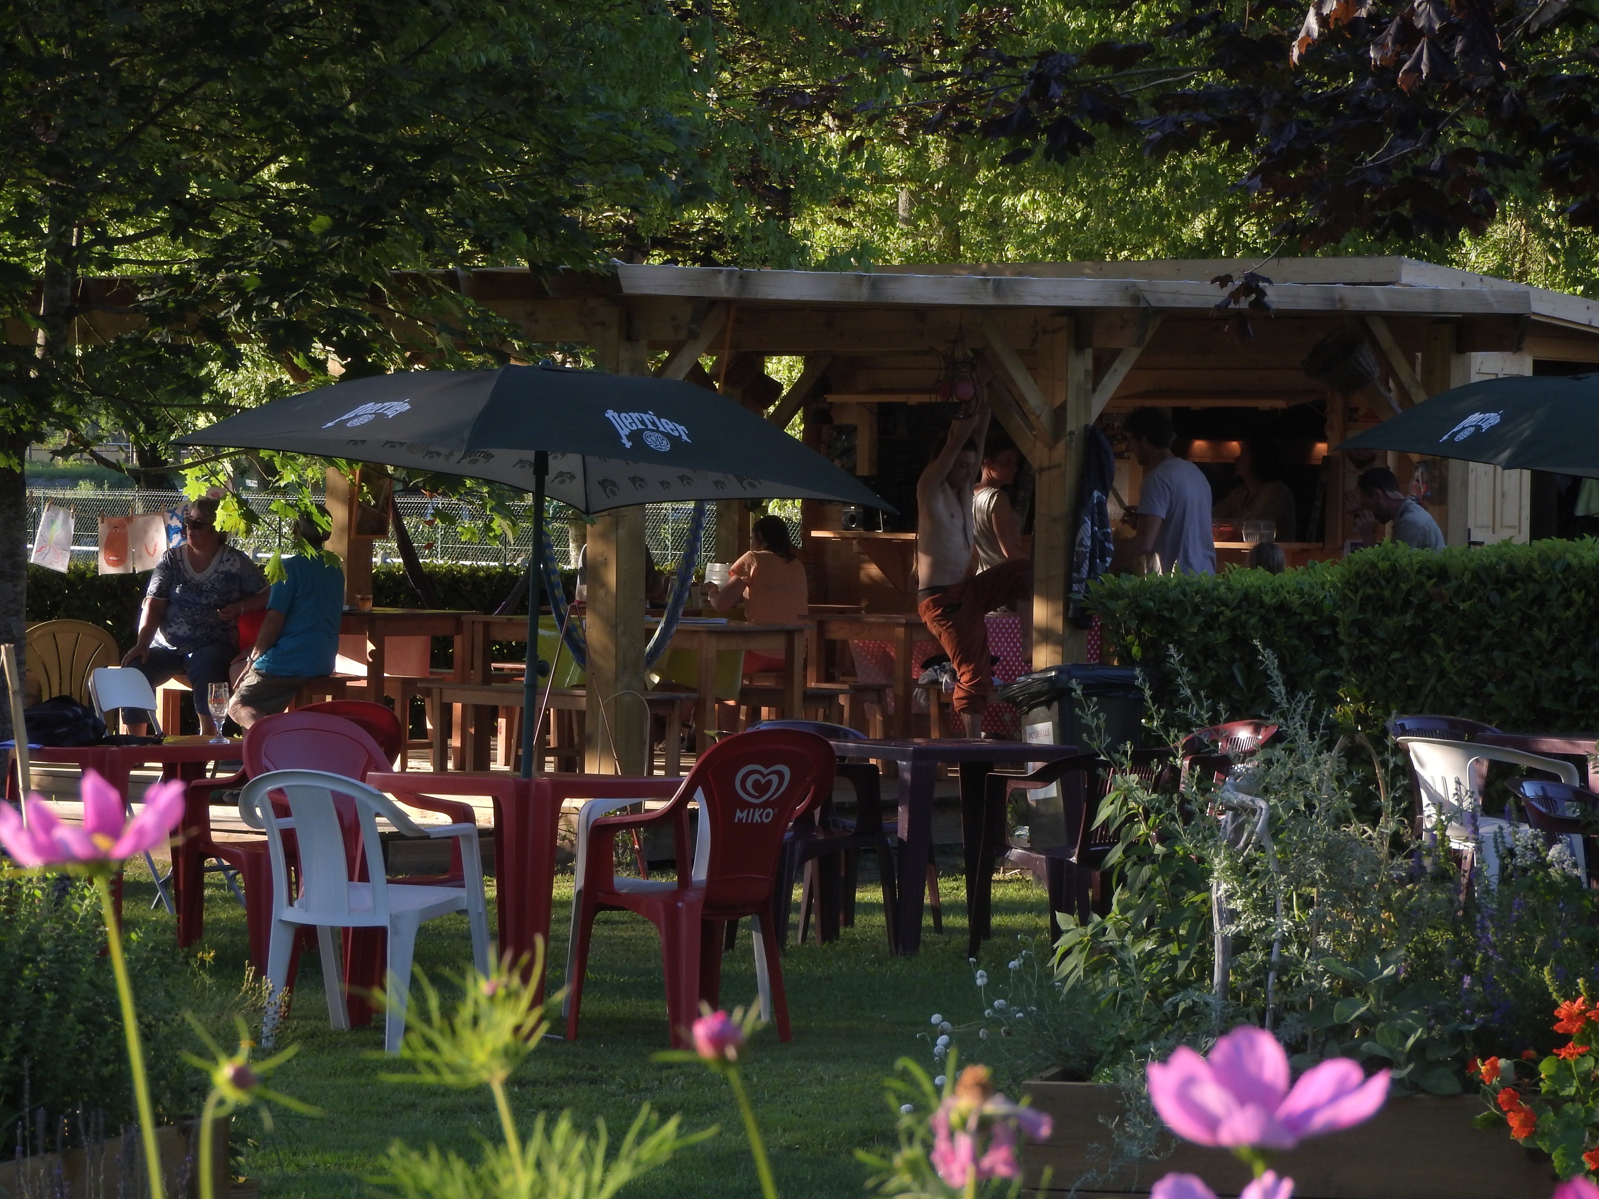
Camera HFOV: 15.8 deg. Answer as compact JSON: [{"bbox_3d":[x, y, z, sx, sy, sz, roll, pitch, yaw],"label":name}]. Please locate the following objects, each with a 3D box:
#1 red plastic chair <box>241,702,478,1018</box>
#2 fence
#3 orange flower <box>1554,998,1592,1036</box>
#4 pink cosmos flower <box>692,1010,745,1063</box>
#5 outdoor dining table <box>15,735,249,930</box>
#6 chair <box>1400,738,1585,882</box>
[{"bbox_3d":[-1.293,0.795,17.000,0.580,0.880,0.580,0,0,32],"label":"red plastic chair"},{"bbox_3d":[-5.250,-0.665,70.300,0.070,1.150,17.000,0,0,-37],"label":"fence"},{"bbox_3d":[1.112,0.600,8.300,0.050,0.052,0.045,0,0,0],"label":"orange flower"},{"bbox_3d":[-0.029,0.159,2.100,0.019,0.019,0.019,-12,0,0],"label":"pink cosmos flower"},{"bbox_3d":[-2.310,0.875,20.500,0.720,0.730,0.720,1,0,-29],"label":"outdoor dining table"},{"bbox_3d":[2.720,0.930,22.700,0.570,0.780,0.570,1,0,-36],"label":"chair"}]

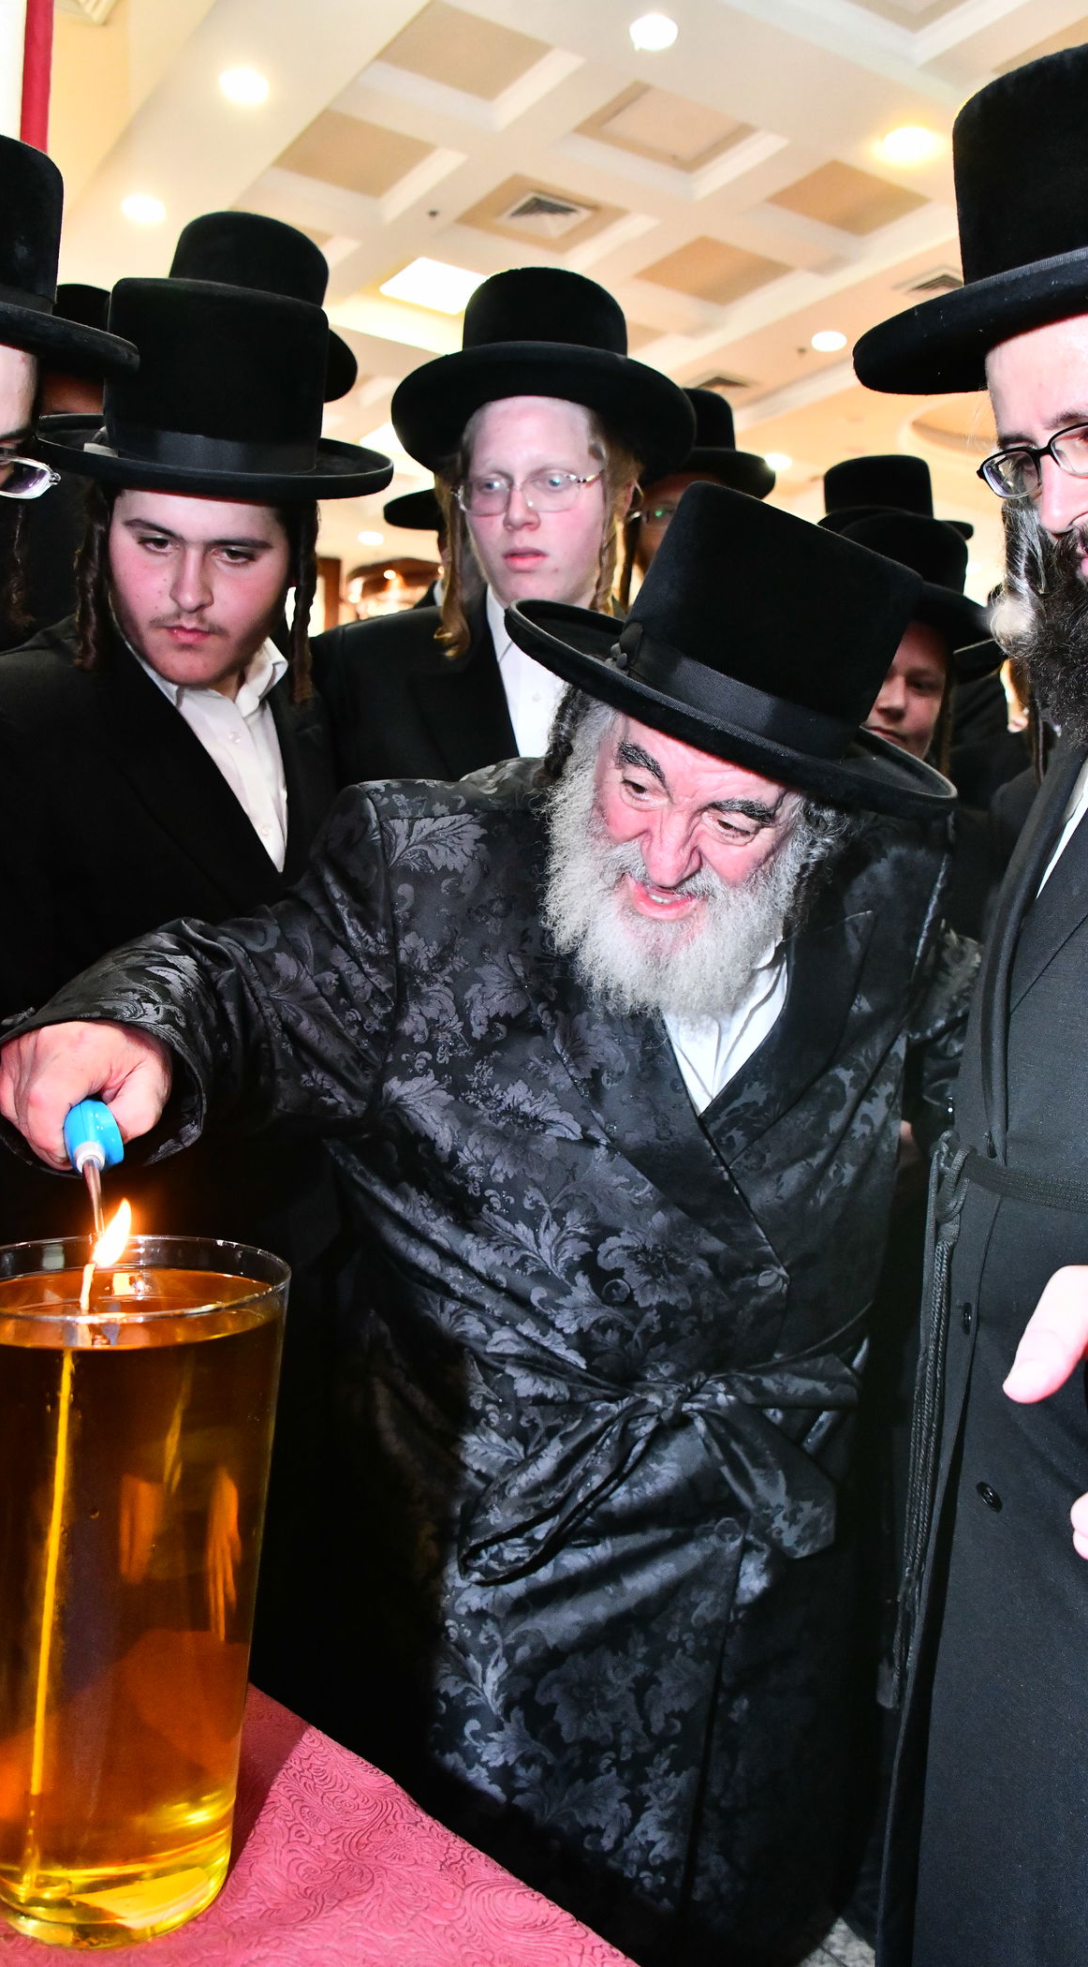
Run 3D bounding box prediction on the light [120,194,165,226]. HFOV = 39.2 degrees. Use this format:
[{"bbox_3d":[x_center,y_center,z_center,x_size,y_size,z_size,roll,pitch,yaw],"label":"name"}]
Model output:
[{"bbox_3d":[-1.619,-3.124,6.171,0.170,0.060,0.170,2,2,0],"label":"light"}]

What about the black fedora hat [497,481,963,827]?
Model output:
[{"bbox_3d":[0.145,-0.241,1.040,0.330,0.155,0.360,21,19,1],"label":"black fedora hat"}]

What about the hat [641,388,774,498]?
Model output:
[{"bbox_3d":[0.211,-0.840,2.400,0.300,0.145,0.335,2,10,10],"label":"hat"}]

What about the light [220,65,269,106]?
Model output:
[{"bbox_3d":[-1.022,-3.063,5.217,0.170,0.060,0.170,2,2,0],"label":"light"}]

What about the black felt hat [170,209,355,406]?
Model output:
[{"bbox_3d":[-0.339,-0.752,1.700,0.300,0.145,0.335,9,10,-15],"label":"black felt hat"}]

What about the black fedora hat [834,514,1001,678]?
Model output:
[{"bbox_3d":[0.470,-0.548,2.080,0.300,0.145,0.335,13,12,32],"label":"black fedora hat"}]

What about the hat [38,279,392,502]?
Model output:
[{"bbox_3d":[-0.267,-0.502,1.280,0.300,0.145,0.335,7,24,-9],"label":"hat"}]

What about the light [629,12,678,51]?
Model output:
[{"bbox_3d":[0.344,-3.000,4.817,0.170,0.060,0.170,2,2,0],"label":"light"}]

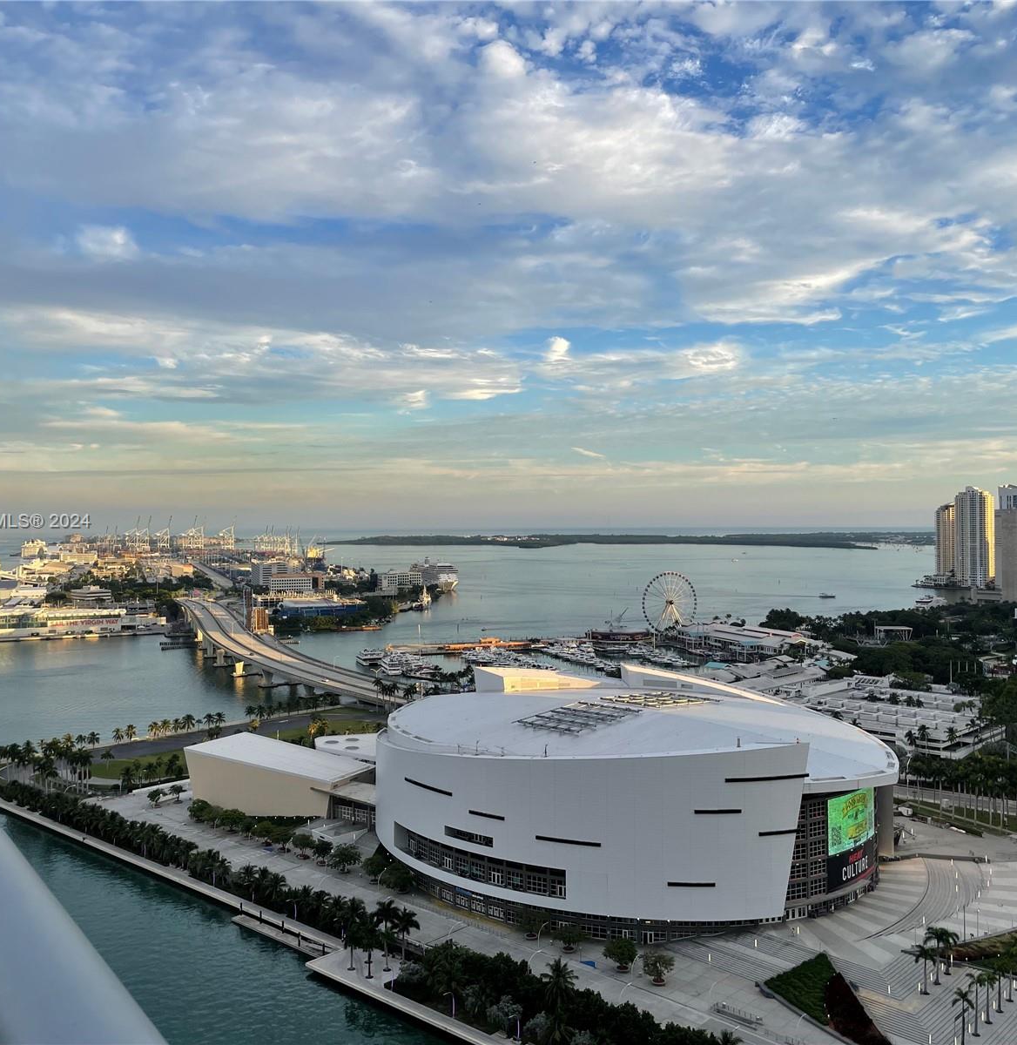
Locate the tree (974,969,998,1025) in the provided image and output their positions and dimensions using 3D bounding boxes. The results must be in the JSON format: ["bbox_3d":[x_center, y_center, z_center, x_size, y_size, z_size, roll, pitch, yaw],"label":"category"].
[{"bbox_3d":[87.960,87.050,191.980,4.300,9.600,4.300,0,0,25],"label":"tree"}]

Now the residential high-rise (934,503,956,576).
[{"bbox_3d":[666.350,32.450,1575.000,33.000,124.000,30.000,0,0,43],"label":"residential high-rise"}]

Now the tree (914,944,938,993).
[{"bbox_3d":[80.020,85.630,200.700,4.400,9.500,4.400,0,0,25],"label":"tree"}]

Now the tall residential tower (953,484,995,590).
[{"bbox_3d":[686.320,20.850,1540.000,45.320,147.000,33.000,0,0,43],"label":"tall residential tower"}]

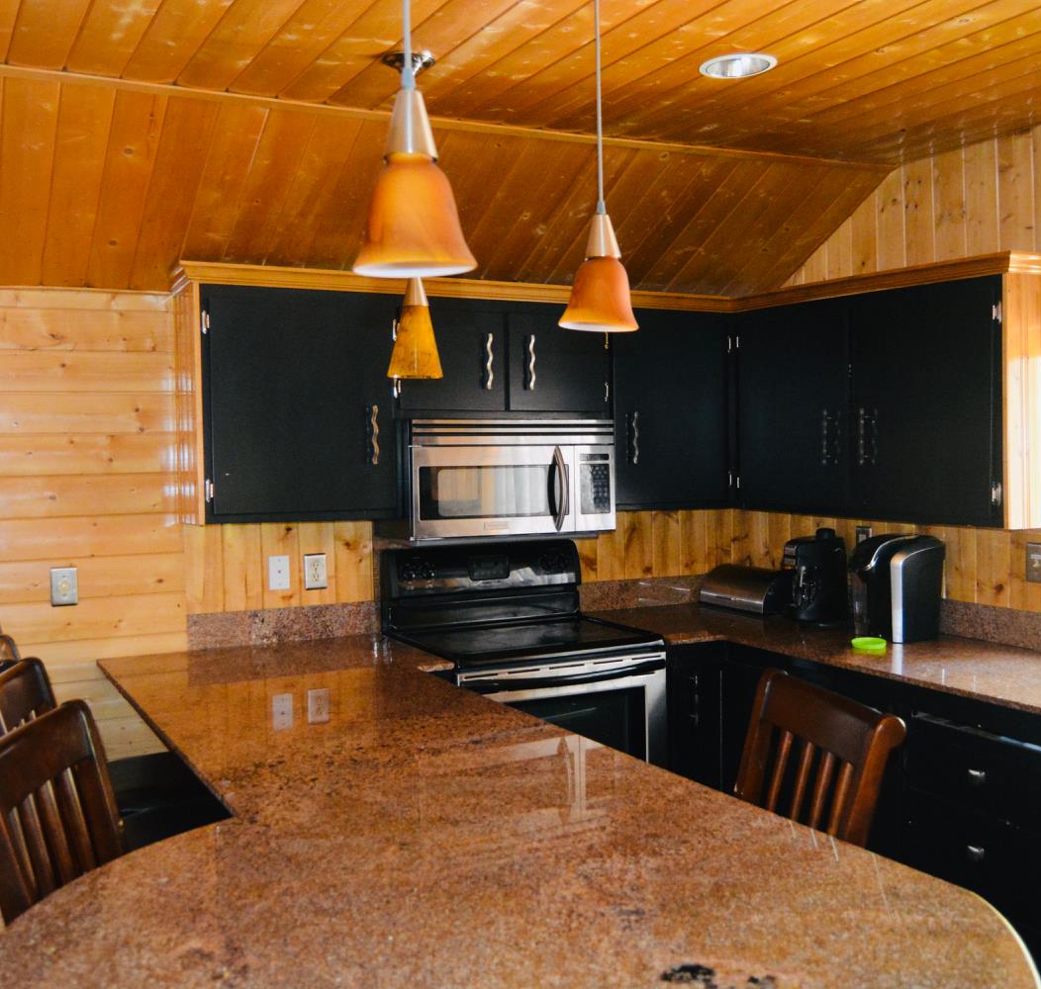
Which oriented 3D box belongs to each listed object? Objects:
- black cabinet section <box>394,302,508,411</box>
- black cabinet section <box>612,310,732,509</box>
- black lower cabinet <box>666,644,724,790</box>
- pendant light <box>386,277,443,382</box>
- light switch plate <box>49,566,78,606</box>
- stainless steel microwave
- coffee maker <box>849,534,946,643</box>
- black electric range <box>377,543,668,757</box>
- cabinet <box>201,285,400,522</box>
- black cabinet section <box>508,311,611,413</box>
[{"bbox_3d":[-0.302,-0.458,3.793,0.405,0.392,0.335,-2,3,-29],"label":"black cabinet section"},{"bbox_3d":[0.491,-0.314,4.233,0.555,0.740,0.335,-2,3,-29],"label":"black cabinet section"},{"bbox_3d":[0.464,0.968,4.096,0.260,0.875,0.610,-2,2,-25],"label":"black lower cabinet"},{"bbox_3d":[-0.270,-0.441,2.840,0.136,0.280,0.136,-1,2,0],"label":"pendant light"},{"bbox_3d":[-1.452,0.295,3.544,0.073,0.117,0.012,-2,2,-25],"label":"light switch plate"},{"bbox_3d":[-0.087,-0.057,3.950,0.757,0.400,0.407,-2,2,-25],"label":"stainless steel microwave"},{"bbox_3d":[1.286,0.322,3.830,0.270,0.336,0.220,-2,2,-31],"label":"coffee maker"},{"bbox_3d":[0.006,0.808,3.845,0.757,1.223,0.680,-2,2,-25],"label":"black electric range"},{"bbox_3d":[-0.751,-0.287,3.686,0.635,0.745,0.312,-2,2,-25],"label":"cabinet"},{"bbox_3d":[0.060,-0.469,3.991,0.420,0.392,0.335,-2,3,-29],"label":"black cabinet section"}]

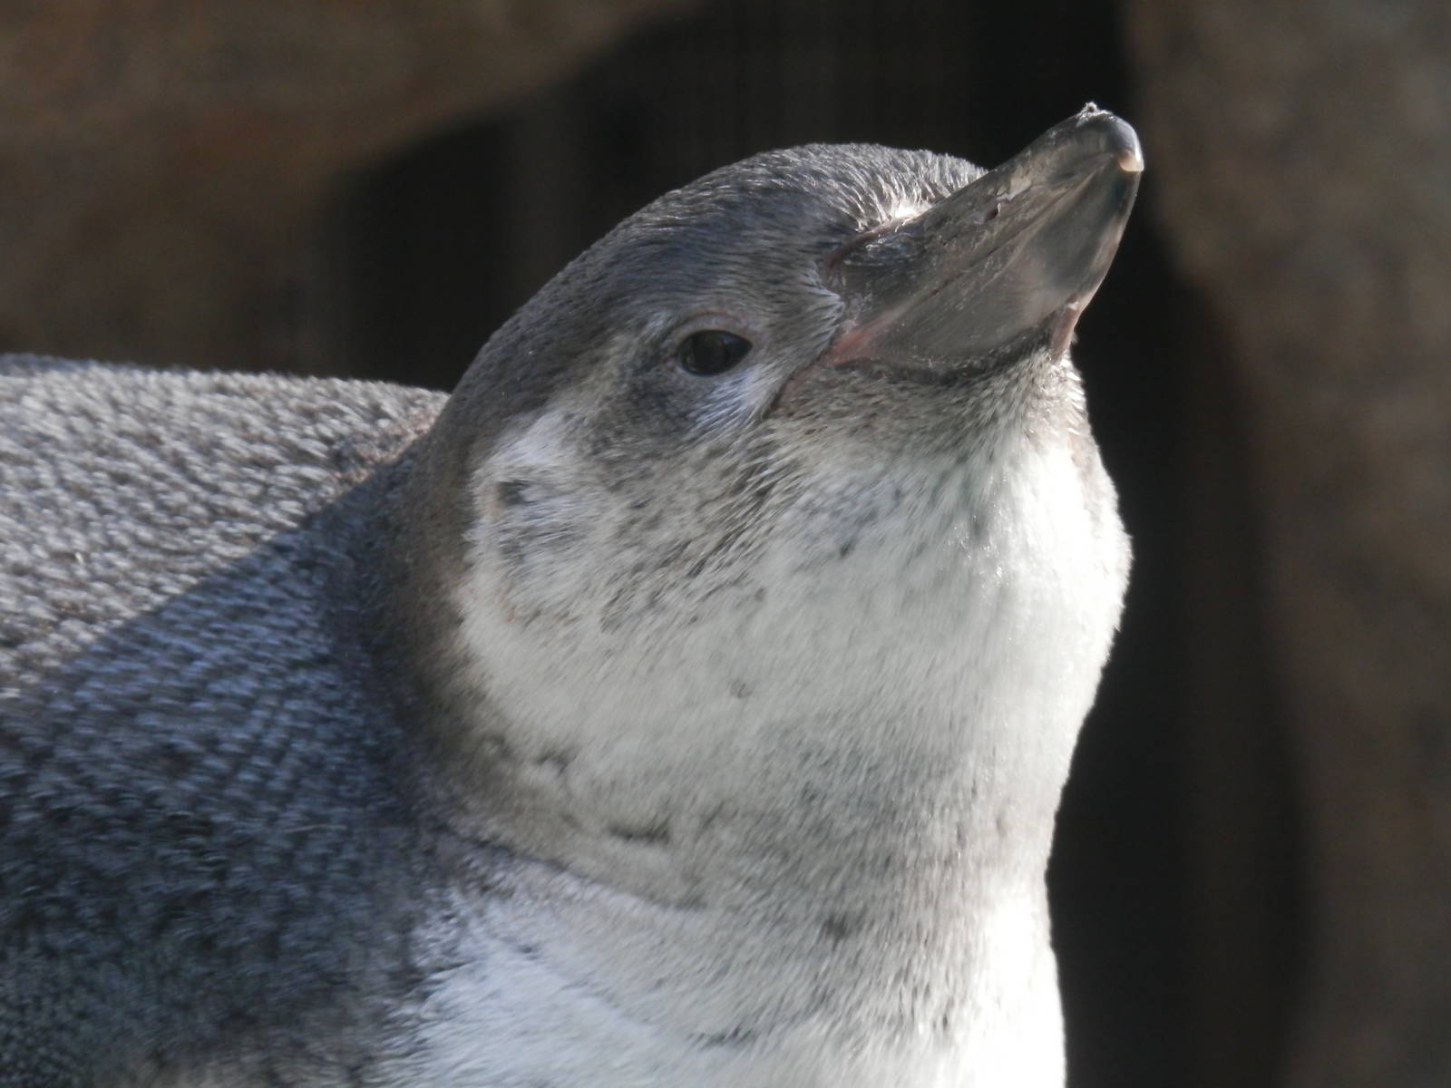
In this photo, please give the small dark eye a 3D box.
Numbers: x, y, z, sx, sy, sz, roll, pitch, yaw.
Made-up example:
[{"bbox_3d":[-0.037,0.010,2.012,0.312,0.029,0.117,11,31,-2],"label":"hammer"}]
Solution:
[{"bbox_3d":[-0.002,-0.029,2.100,0.011,0.007,0.006,-12,-5,12],"label":"small dark eye"}]

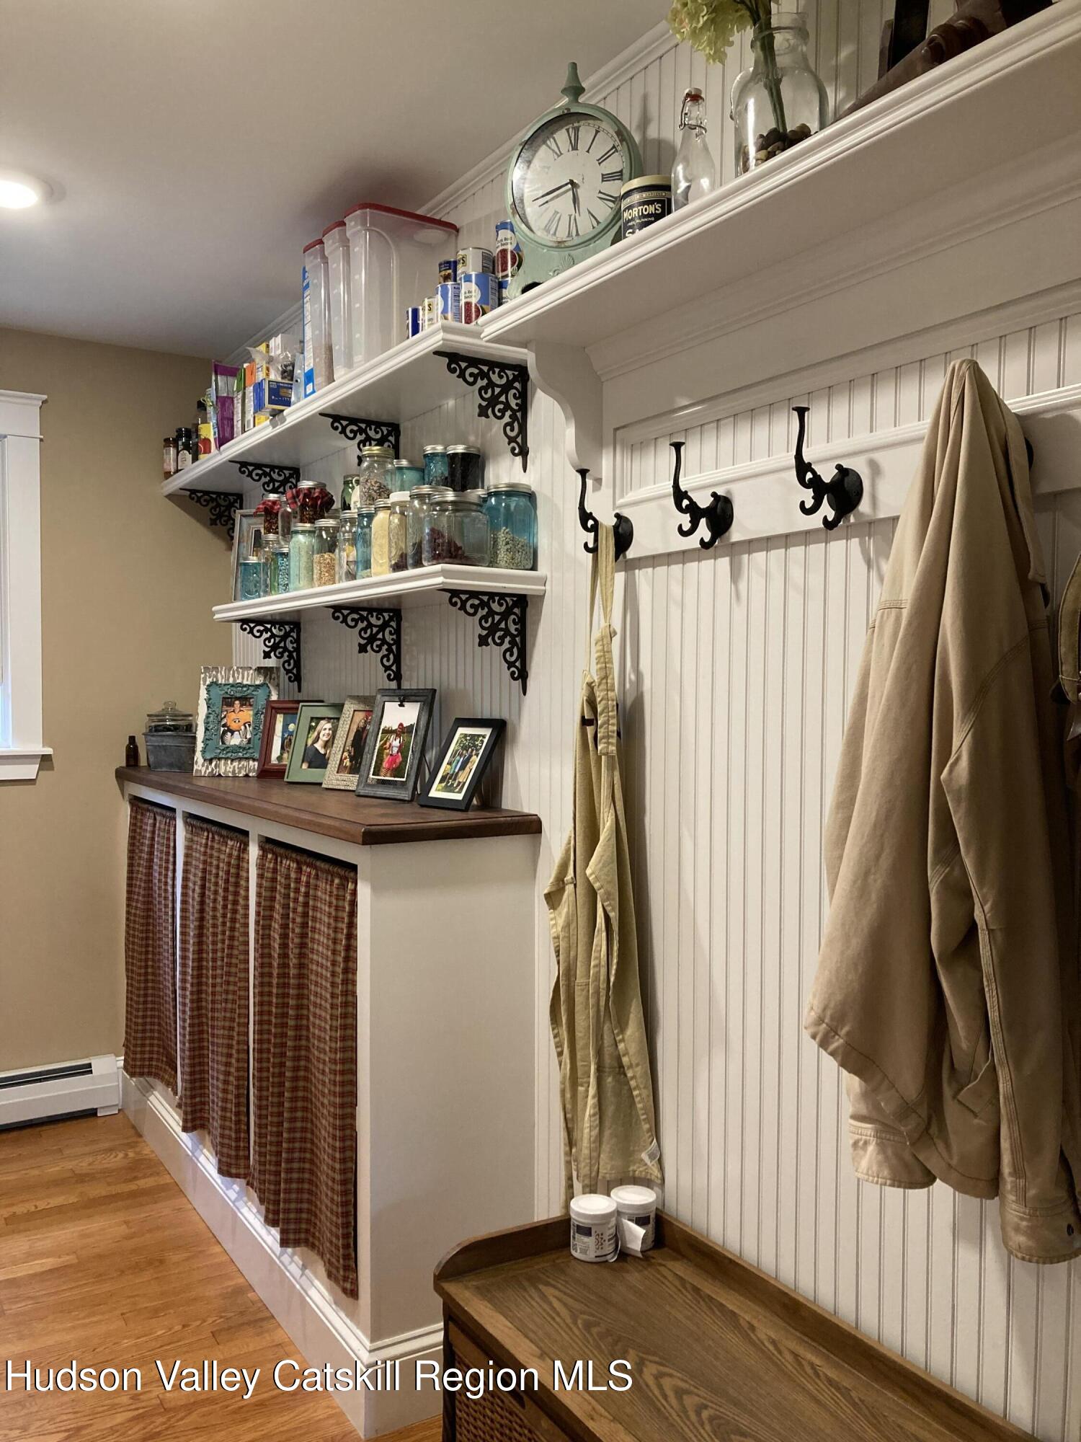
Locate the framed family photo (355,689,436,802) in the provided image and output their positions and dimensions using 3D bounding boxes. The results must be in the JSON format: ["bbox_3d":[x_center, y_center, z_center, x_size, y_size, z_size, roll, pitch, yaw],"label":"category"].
[{"bbox_3d":[-0.327,0.055,2.678,0.179,0.256,0.025,2,-14,39],"label":"framed family photo"}]

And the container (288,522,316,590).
[{"bbox_3d":[-0.563,-0.388,2.825,0.089,0.171,0.089,-1,2,-32],"label":"container"}]

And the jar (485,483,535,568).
[{"bbox_3d":[-0.058,-0.380,2.297,0.098,0.175,0.098,0,2,0],"label":"jar"}]

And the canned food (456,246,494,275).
[{"bbox_3d":[-0.131,-0.906,2.345,0.074,0.060,0.074,0,2,0],"label":"canned food"}]

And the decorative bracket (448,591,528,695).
[{"bbox_3d":[-0.125,-0.159,2.377,0.208,0.217,0.022,-1,2,-32],"label":"decorative bracket"}]

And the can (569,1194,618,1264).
[{"bbox_3d":[0.087,0.825,1.900,0.075,0.077,0.075,0,2,0],"label":"can"}]

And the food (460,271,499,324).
[{"bbox_3d":[-0.120,-0.819,2.310,0.077,0.111,0.077,0,2,0],"label":"food"}]

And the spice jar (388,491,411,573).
[{"bbox_3d":[-0.275,-0.386,2.490,0.093,0.174,0.093,0,2,0],"label":"spice jar"}]

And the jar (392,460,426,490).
[{"bbox_3d":[-0.312,-0.539,2.700,0.090,0.106,0.090,0,2,0],"label":"jar"}]

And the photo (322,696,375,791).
[{"bbox_3d":[-0.437,0.058,2.892,0.187,0.243,0.028,2,-18,39],"label":"photo"}]

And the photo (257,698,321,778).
[{"bbox_3d":[-0.685,0.054,3.227,0.170,0.221,0.025,1,-13,16],"label":"photo"}]

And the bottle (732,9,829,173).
[{"bbox_3d":[0.317,-0.799,1.544,0.122,0.257,0.122,0,2,0],"label":"bottle"}]

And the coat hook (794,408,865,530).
[{"bbox_3d":[0.362,-0.326,1.523,0.100,0.152,0.062,-1,2,-32],"label":"coat hook"}]

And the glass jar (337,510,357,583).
[{"bbox_3d":[-0.408,-0.377,2.590,0.090,0.164,0.090,0,2,0],"label":"glass jar"}]

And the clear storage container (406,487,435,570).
[{"bbox_3d":[-0.224,-0.389,2.400,0.097,0.172,0.097,0,2,0],"label":"clear storage container"}]

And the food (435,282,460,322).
[{"bbox_3d":[-0.168,-0.802,2.298,0.075,0.113,0.075,-1,2,-32],"label":"food"}]

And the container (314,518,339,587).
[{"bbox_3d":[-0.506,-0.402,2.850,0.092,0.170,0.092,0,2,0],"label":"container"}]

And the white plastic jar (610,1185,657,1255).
[{"bbox_3d":[0.161,0.860,2.010,0.078,0.085,0.078,1,1,5],"label":"white plastic jar"}]

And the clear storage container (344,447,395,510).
[{"bbox_3d":[-0.368,-0.542,2.646,0.084,0.142,0.084,0,2,0],"label":"clear storage container"}]

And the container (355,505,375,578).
[{"bbox_3d":[-0.369,-0.390,2.643,0.093,0.174,0.093,-1,2,-32],"label":"container"}]

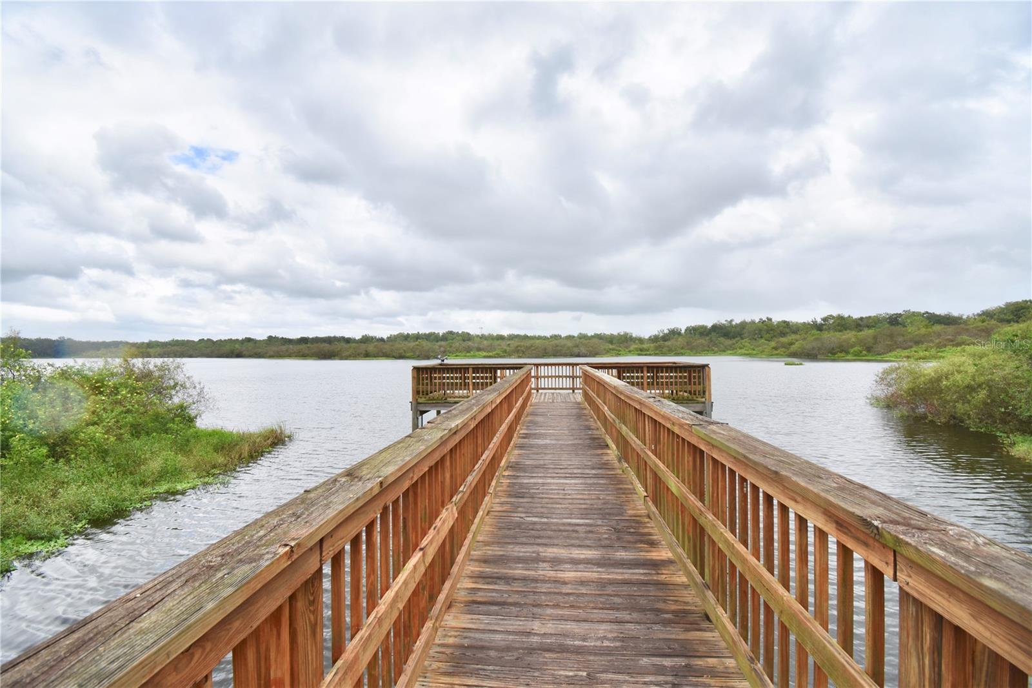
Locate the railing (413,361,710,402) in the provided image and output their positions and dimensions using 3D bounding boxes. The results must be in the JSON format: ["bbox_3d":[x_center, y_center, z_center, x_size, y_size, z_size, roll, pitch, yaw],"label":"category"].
[{"bbox_3d":[1.327,1.210,14.190,8.780,1.080,2.890,-1,-1,5],"label":"railing"}]

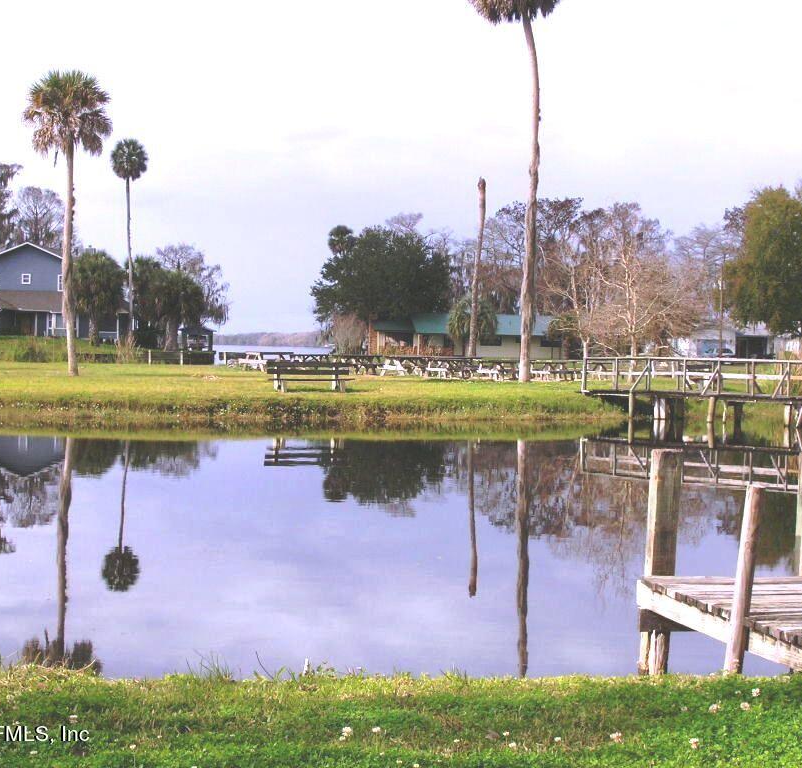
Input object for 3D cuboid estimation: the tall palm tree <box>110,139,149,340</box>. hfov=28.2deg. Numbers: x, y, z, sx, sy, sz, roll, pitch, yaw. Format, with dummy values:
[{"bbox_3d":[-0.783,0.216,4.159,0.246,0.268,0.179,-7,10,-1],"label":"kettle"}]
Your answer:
[{"bbox_3d":[-22.265,-11.831,131.000,3.150,16.510,3.100,1,1,0],"label":"tall palm tree"}]

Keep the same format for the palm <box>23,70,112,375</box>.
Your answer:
[{"bbox_3d":[-11.032,-5.360,53.000,2.950,10.080,2.950,1,1,0],"label":"palm"}]

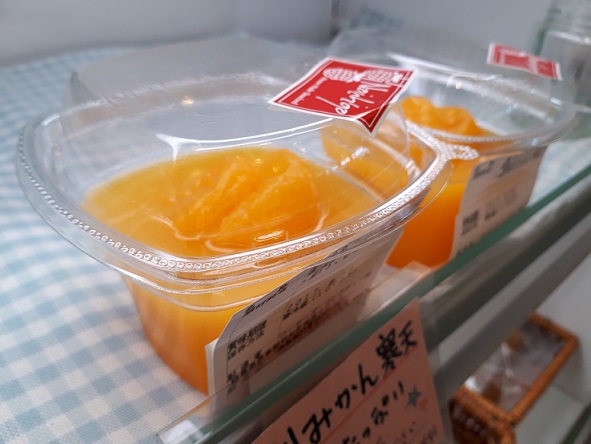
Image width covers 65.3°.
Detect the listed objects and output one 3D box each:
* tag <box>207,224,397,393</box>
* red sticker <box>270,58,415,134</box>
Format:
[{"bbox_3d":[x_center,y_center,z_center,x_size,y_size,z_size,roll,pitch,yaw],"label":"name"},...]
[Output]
[{"bbox_3d":[0.004,0.024,0.135,0.068,0.040,0.006,-24,50,-36],"label":"tag"},{"bbox_3d":[0.014,-0.037,0.125,0.029,0.004,0.029,20,46,27],"label":"red sticker"}]

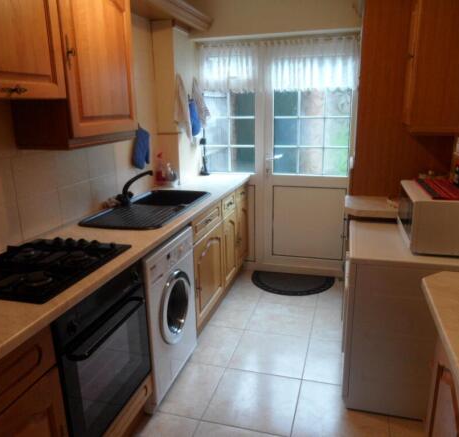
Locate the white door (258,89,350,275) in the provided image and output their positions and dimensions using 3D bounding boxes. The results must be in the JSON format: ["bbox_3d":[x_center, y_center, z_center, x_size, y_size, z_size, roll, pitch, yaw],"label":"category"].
[{"bbox_3d":[0.672,-0.473,3.703,0.797,1.960,0.060,3,14,16],"label":"white door"}]

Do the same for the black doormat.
[{"bbox_3d":[0.559,0.591,3.667,0.768,0.012,0.500,3,14,16],"label":"black doormat"}]

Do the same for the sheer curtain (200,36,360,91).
[{"bbox_3d":[0.371,-1.315,3.467,1.370,0.425,0.060,3,14,16],"label":"sheer curtain"}]

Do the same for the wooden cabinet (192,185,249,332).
[{"bbox_3d":[-0.300,0.235,3.361,0.570,0.850,1.414,3,14,16],"label":"wooden cabinet"}]

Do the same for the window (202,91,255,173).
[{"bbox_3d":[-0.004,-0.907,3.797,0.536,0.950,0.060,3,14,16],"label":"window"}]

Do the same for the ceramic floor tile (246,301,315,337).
[{"bbox_3d":[0.394,0.756,3.045,0.463,0.010,0.466,3,14,16],"label":"ceramic floor tile"}]

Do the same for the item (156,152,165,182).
[{"bbox_3d":[-0.577,-0.422,3.378,0.070,0.250,0.090,3,14,16],"label":"item"}]

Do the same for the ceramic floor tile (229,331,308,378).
[{"bbox_3d":[0.265,0.864,2.604,0.458,0.010,0.478,3,14,16],"label":"ceramic floor tile"}]

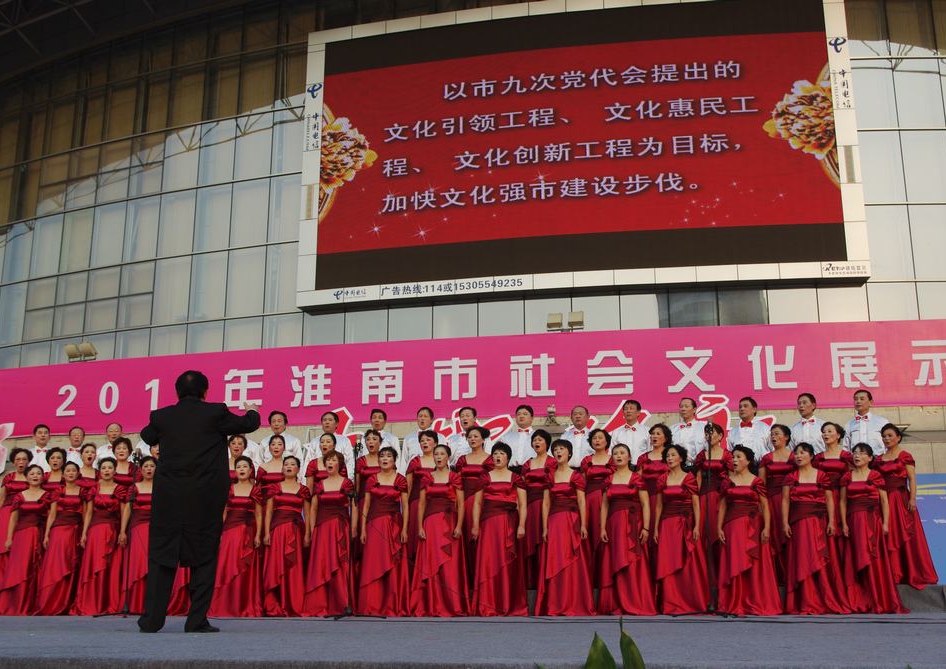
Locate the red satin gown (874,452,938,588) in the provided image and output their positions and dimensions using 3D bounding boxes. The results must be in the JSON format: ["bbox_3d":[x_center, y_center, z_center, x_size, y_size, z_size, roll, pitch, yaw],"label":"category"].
[{"bbox_3d":[4.300,1.833,10.805,0.470,1.358,0.410,-7,-15,28],"label":"red satin gown"}]

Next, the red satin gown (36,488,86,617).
[{"bbox_3d":[-4.326,2.259,11.400,0.490,1.315,0.430,5,-14,-20],"label":"red satin gown"}]

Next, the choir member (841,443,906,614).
[{"bbox_3d":[3.777,1.828,10.303,0.490,1.600,0.410,-8,-15,30],"label":"choir member"}]

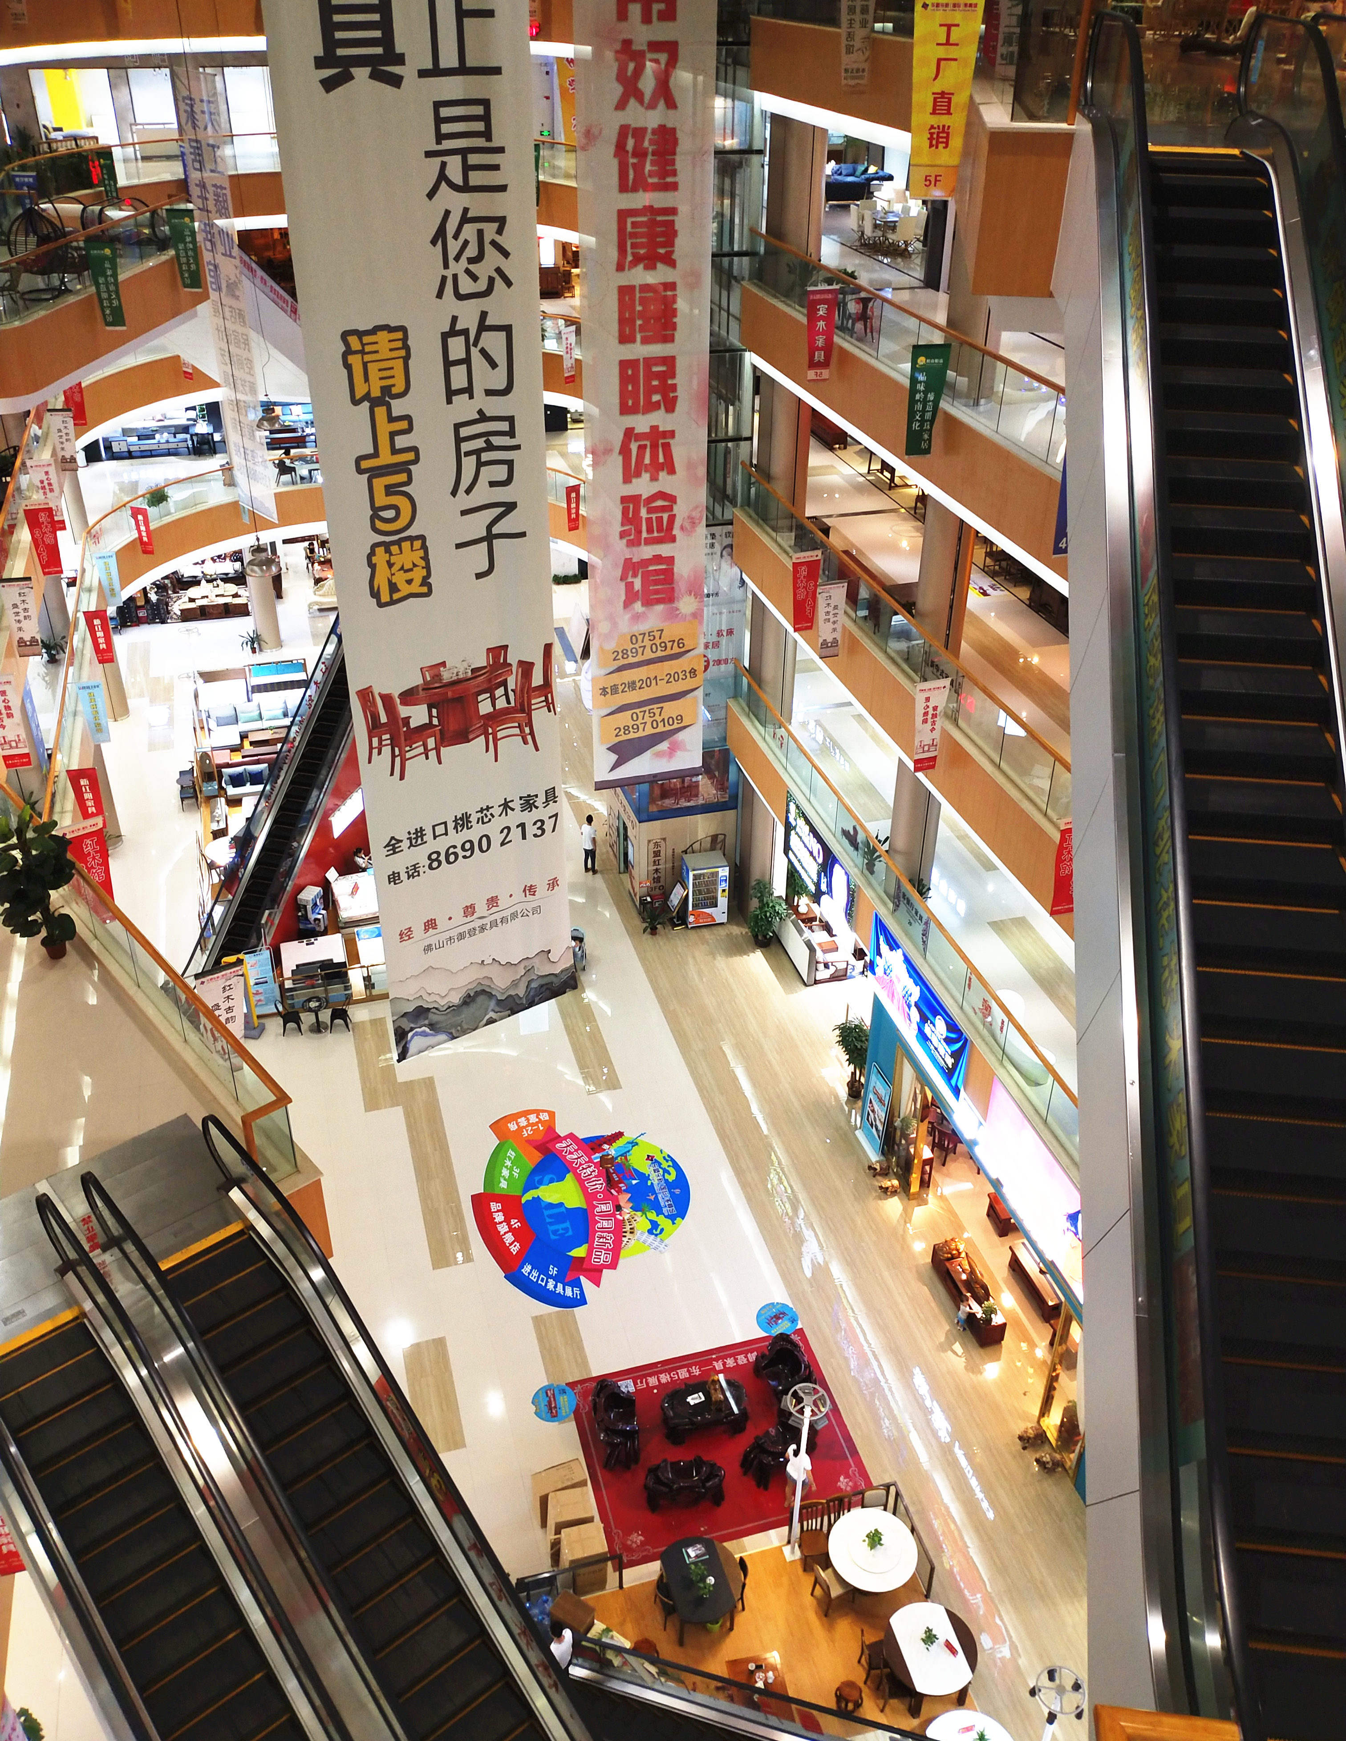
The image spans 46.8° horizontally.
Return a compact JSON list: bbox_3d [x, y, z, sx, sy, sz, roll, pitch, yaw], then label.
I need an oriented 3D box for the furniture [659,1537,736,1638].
[{"bbox_3d":[0.464,11.122,24.001,1.120,0.780,1.400,-8,32,-13],"label":"furniture"}]

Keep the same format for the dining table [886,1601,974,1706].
[{"bbox_3d":[3.711,11.523,22.601,1.340,0.760,1.340,0,31,0],"label":"dining table"}]

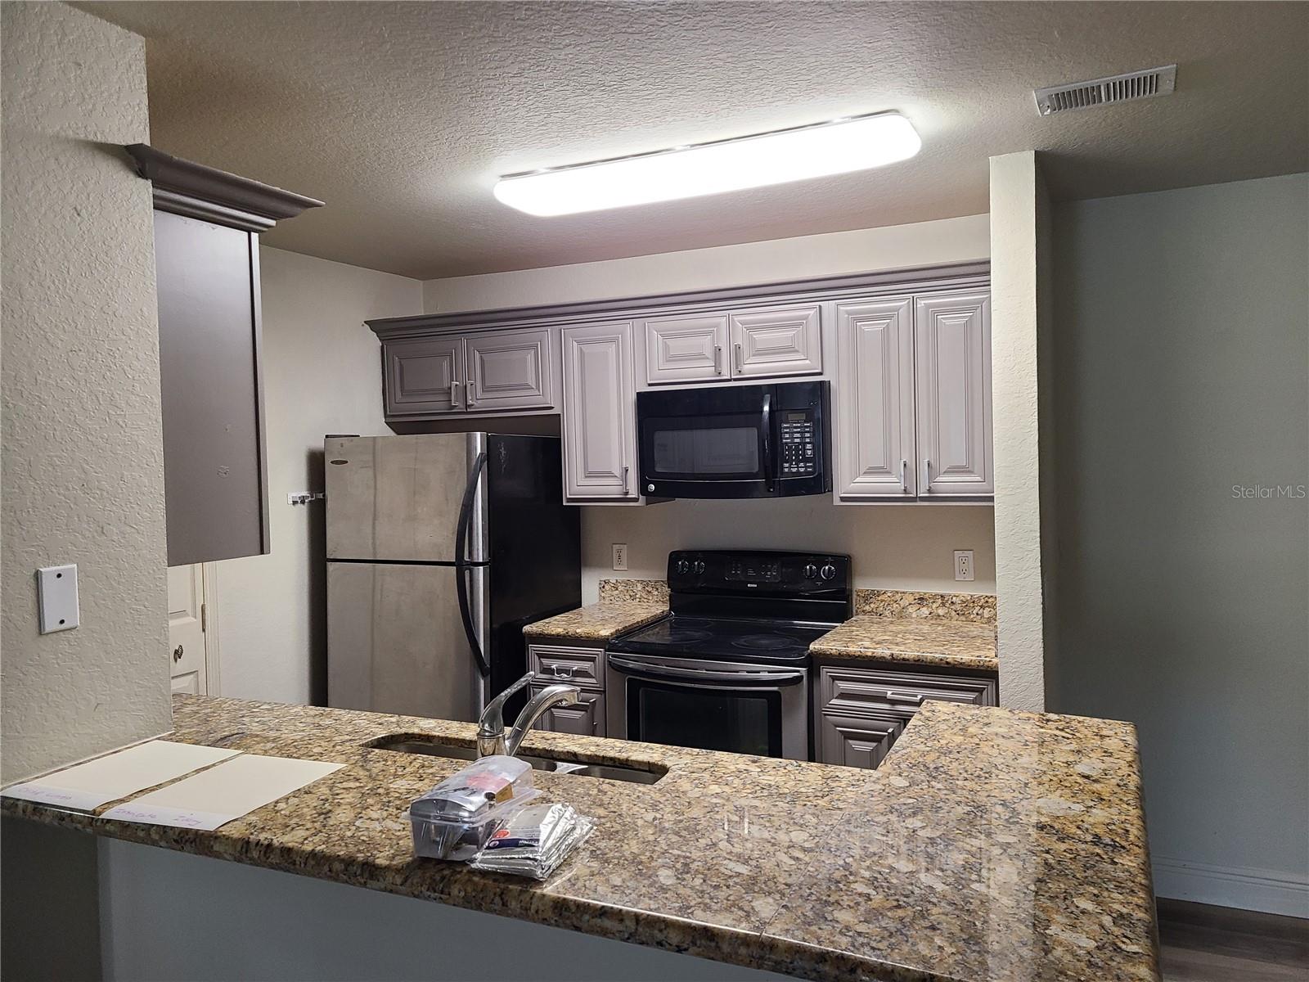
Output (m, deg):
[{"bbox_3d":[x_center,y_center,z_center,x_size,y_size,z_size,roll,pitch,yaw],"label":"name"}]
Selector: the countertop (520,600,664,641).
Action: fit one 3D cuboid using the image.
[{"bbox_3d":[-0.200,0.530,3.996,0.374,0.038,0.651,0,2,25],"label":"countertop"}]

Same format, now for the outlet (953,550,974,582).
[{"bbox_3d":[1.169,0.281,3.711,0.071,0.115,0.009,0,2,25],"label":"outlet"}]

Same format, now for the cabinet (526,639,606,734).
[{"bbox_3d":[-0.183,0.992,4.023,0.370,0.895,0.633,0,2,25],"label":"cabinet"}]

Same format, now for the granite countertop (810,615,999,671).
[{"bbox_3d":[0.934,0.523,3.474,0.604,0.038,0.651,0,2,25],"label":"granite countertop"}]

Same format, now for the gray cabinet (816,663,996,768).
[{"bbox_3d":[0.951,0.985,3.501,0.599,0.895,0.633,0,2,25],"label":"gray cabinet"}]

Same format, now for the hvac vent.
[{"bbox_3d":[1.091,-0.962,2.385,0.304,0.015,0.190,0,2,25],"label":"hvac vent"}]

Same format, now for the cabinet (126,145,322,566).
[{"bbox_3d":[-1.252,-0.260,2.312,0.855,0.825,0.425,0,2,25],"label":"cabinet"}]

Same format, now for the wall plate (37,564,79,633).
[{"bbox_3d":[-1.065,0.194,1.763,0.008,0.115,0.070,0,2,25],"label":"wall plate"}]

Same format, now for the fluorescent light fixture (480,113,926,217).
[{"bbox_3d":[0.119,-0.927,2.886,1.265,0.075,0.290,0,2,25],"label":"fluorescent light fixture"}]

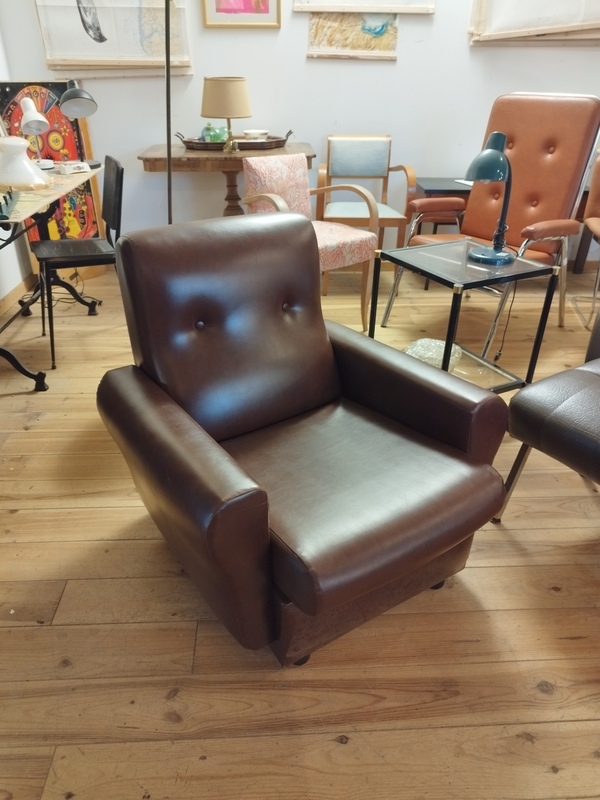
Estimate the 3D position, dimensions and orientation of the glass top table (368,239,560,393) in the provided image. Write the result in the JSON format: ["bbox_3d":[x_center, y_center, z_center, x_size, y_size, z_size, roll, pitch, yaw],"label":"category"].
[{"bbox_3d":[0.634,-0.327,2.284,0.503,0.509,0.496,-14,34,-24],"label":"glass top table"}]

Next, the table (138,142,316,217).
[{"bbox_3d":[-0.370,-0.991,3.121,0.910,0.760,0.560,-3,31,-7],"label":"table"}]

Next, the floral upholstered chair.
[{"bbox_3d":[0.039,-0.735,2.685,0.520,0.780,0.560,-24,39,-36],"label":"floral upholstered chair"}]

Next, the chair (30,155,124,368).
[{"bbox_3d":[-0.953,-0.612,2.435,0.430,0.790,0.410,-13,33,-22],"label":"chair"}]

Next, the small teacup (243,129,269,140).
[{"bbox_3d":[-0.251,-1.493,3.123,0.140,0.055,0.140,-1,31,-3],"label":"small teacup"}]

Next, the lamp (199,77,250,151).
[{"bbox_3d":[-0.366,-1.442,2.818,0.252,0.326,0.252,-1,31,-3],"label":"lamp"}]

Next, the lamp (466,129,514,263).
[{"bbox_3d":[0.723,-0.742,2.051,0.250,0.446,0.180,-13,34,-22],"label":"lamp"}]

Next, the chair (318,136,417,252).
[{"bbox_3d":[0.351,-1.051,3.198,0.540,0.810,0.520,0,31,-2],"label":"chair"}]

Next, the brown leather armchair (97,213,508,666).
[{"bbox_3d":[0.003,0.042,1.377,0.770,0.780,0.860,-17,35,-27],"label":"brown leather armchair"}]

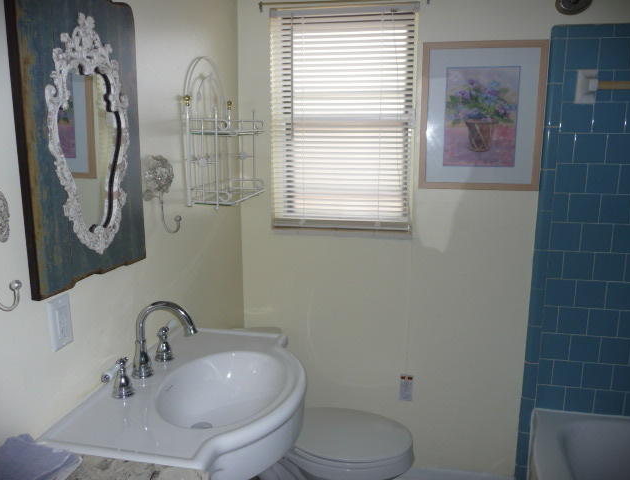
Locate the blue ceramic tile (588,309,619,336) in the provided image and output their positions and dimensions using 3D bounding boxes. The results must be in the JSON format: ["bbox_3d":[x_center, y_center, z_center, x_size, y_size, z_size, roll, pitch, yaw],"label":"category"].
[{"bbox_3d":[1.107,0.317,1.992,0.108,0.108,0.010,2,10,9],"label":"blue ceramic tile"}]

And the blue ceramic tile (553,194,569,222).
[{"bbox_3d":[0.921,-0.122,1.946,0.053,0.108,0.010,2,10,9],"label":"blue ceramic tile"}]

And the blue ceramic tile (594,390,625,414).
[{"bbox_3d":[1.158,0.643,2.039,0.108,0.108,0.010,2,10,10],"label":"blue ceramic tile"}]

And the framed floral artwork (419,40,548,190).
[{"bbox_3d":[0.620,-0.457,1.933,0.439,0.538,0.022,2,10,10],"label":"framed floral artwork"}]

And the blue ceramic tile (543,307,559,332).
[{"bbox_3d":[0.918,0.309,2.023,0.053,0.108,0.010,2,10,9],"label":"blue ceramic tile"}]

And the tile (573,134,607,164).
[{"bbox_3d":[1.003,-0.334,1.893,0.108,0.108,0.010,2,11,9],"label":"tile"}]

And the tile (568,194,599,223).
[{"bbox_3d":[1.009,-0.118,1.942,0.107,0.108,0.010,2,10,10],"label":"tile"}]

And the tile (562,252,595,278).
[{"bbox_3d":[1.001,0.097,1.972,0.108,0.108,0.010,2,11,9],"label":"tile"}]

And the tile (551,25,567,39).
[{"bbox_3d":[0.875,-0.743,1.857,0.052,0.045,0.013,2,10,10],"label":"tile"}]

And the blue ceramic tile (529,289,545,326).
[{"bbox_3d":[0.866,0.264,2.026,0.051,0.152,0.010,2,11,9],"label":"blue ceramic tile"}]

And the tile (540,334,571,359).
[{"bbox_3d":[0.944,0.420,2.036,0.108,0.108,0.010,2,10,10],"label":"tile"}]

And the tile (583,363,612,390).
[{"bbox_3d":[1.106,0.534,2.028,0.108,0.108,0.010,2,10,10],"label":"tile"}]

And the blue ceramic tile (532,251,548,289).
[{"bbox_3d":[0.866,0.115,1.997,0.051,0.153,0.010,2,10,9],"label":"blue ceramic tile"}]

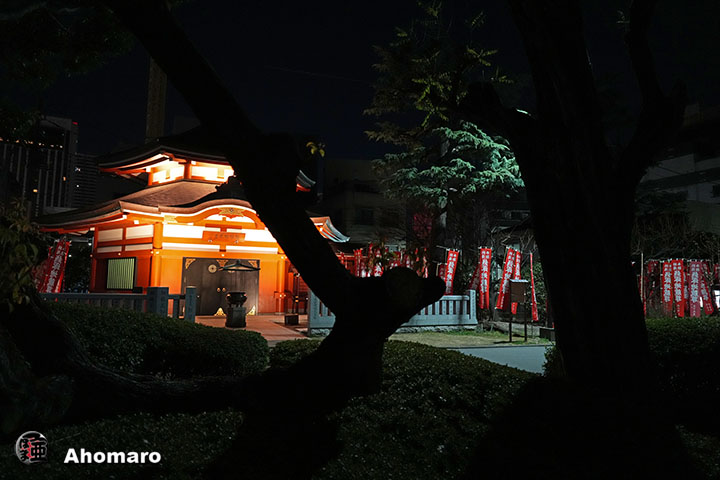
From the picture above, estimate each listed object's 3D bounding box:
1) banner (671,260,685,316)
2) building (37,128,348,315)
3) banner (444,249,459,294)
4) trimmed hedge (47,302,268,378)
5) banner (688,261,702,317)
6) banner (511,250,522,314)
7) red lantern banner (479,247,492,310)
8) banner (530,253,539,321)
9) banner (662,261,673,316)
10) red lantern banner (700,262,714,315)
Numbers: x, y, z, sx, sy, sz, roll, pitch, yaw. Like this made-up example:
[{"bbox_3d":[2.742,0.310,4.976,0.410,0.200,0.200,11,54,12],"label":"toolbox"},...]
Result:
[{"bbox_3d":[10.141,1.555,14.600,0.410,1.800,0.070,1,-6,-6],"label":"banner"},{"bbox_3d":[-7.144,-1.381,22.593,14.530,9.484,12.584,3,-6,-23],"label":"building"},{"bbox_3d":[2.868,1.198,14.500,0.410,1.800,0.070,20,-16,-35],"label":"banner"},{"bbox_3d":[-3.172,1.528,7.580,3.400,0.900,1.900,2,-6,-12],"label":"trimmed hedge"},{"bbox_3d":[10.883,1.603,14.900,0.410,1.800,0.070,5,-6,-6],"label":"banner"},{"bbox_3d":[4.471,1.225,13.100,0.410,1.800,0.070,13,-12,-39],"label":"banner"},{"bbox_3d":[3.810,1.185,13.800,0.410,1.800,0.070,4,-7,-28],"label":"red lantern banner"},{"bbox_3d":[4.685,1.267,12.400,0.070,1.800,0.410,-3,-4,33],"label":"banner"},{"bbox_3d":[10.043,1.598,15.000,0.410,1.800,0.070,4,-6,-8],"label":"banner"},{"bbox_3d":[11.634,1.640,15.400,0.410,1.800,0.070,-3,-5,-12],"label":"red lantern banner"}]

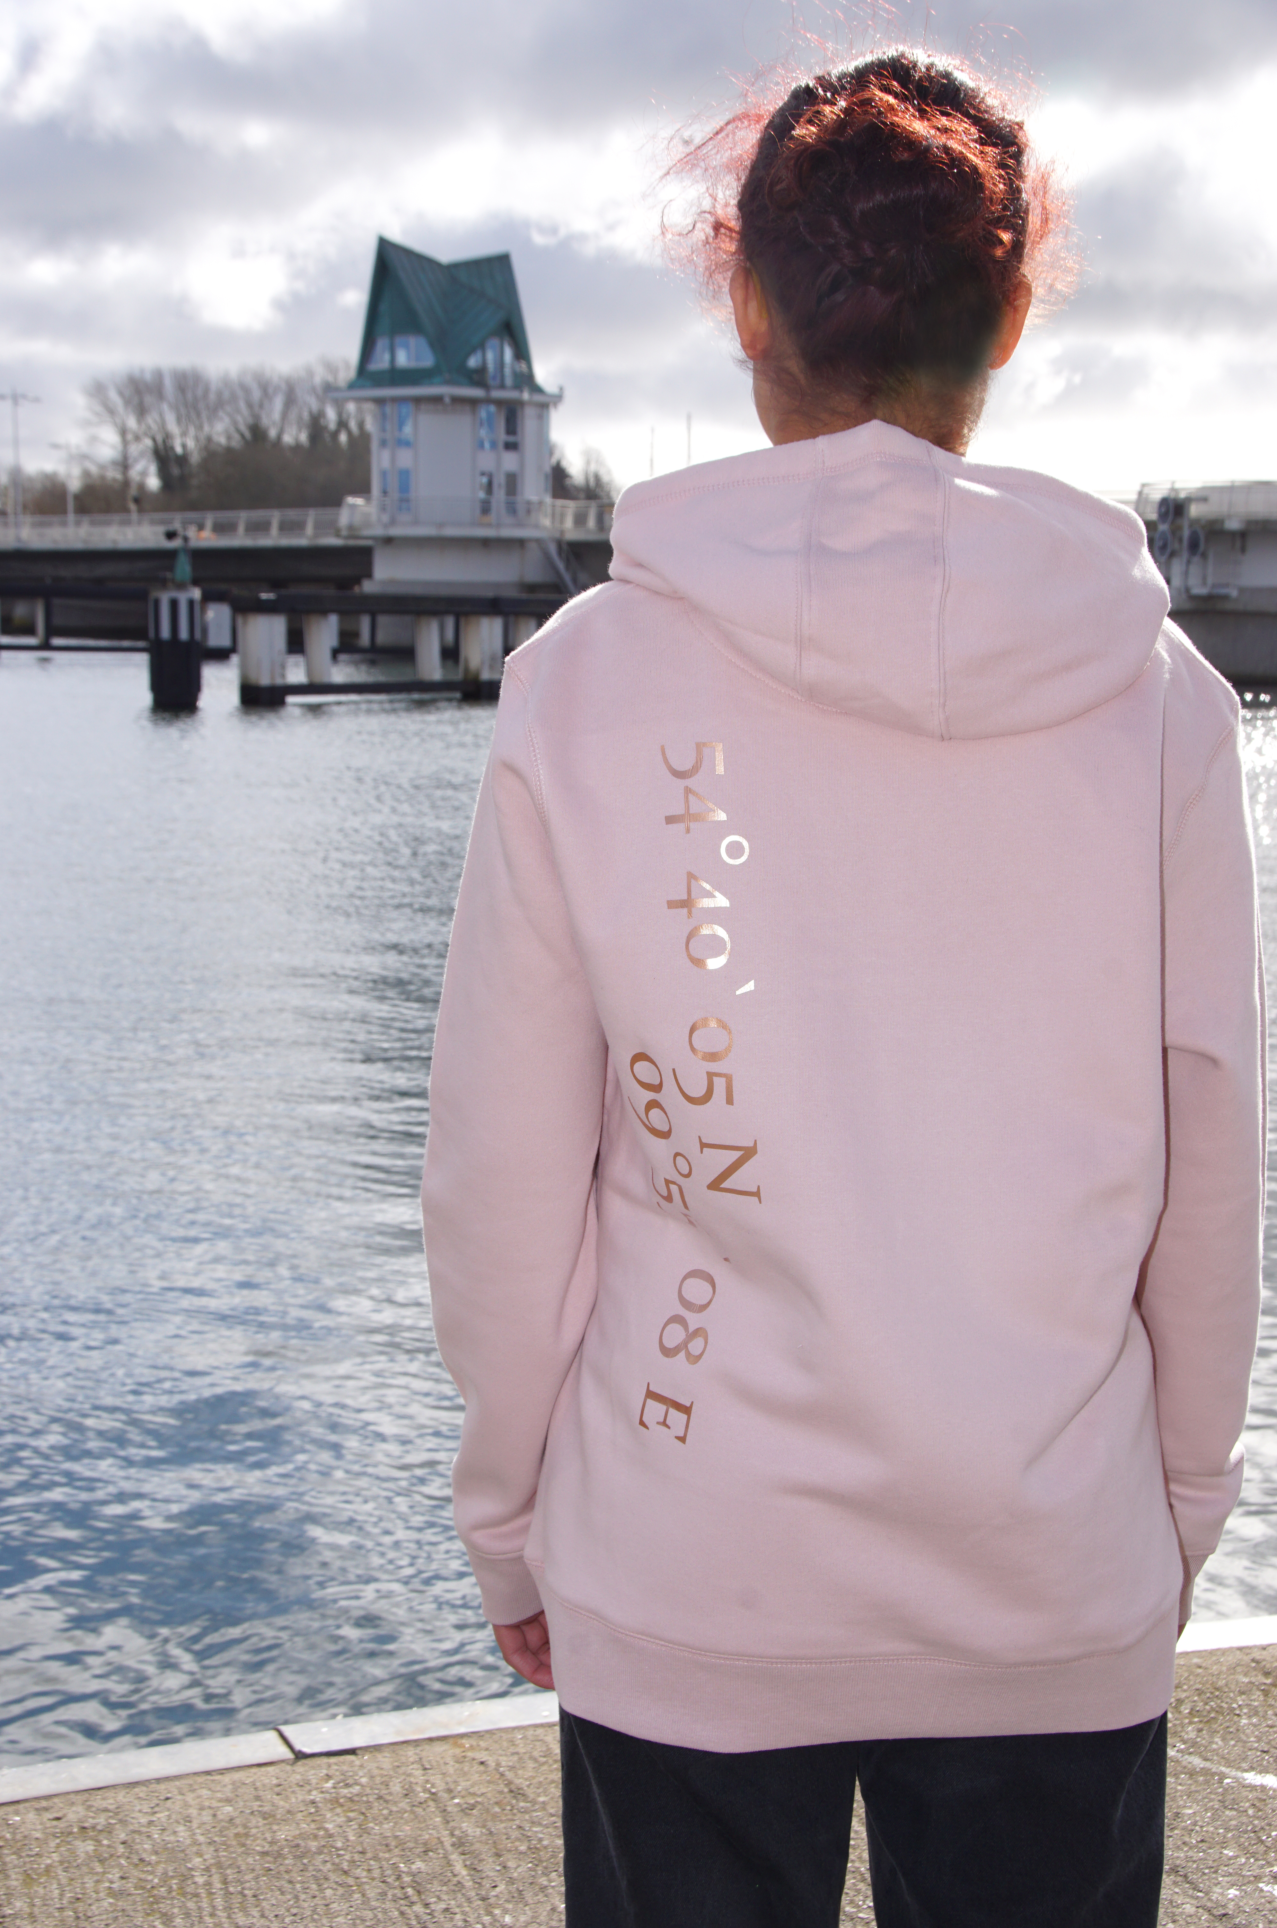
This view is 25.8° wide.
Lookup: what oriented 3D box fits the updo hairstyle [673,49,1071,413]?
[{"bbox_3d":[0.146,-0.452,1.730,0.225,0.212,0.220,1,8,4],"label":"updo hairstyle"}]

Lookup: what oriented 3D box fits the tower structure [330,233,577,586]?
[{"bbox_3d":[-7.394,-22.022,112.000,7.000,13.900,7.000,6,10,39],"label":"tower structure"}]

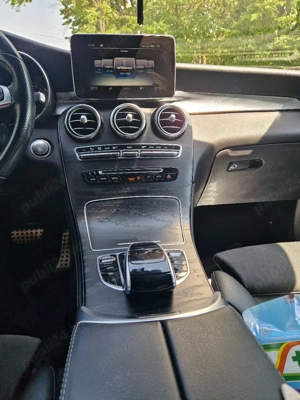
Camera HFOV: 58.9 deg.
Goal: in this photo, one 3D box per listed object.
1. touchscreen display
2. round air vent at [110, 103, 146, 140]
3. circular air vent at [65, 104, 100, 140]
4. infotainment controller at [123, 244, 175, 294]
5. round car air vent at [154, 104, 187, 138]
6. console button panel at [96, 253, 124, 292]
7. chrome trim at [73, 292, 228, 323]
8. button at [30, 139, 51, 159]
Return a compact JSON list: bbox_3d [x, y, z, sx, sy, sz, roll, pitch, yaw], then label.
[{"bbox_3d":[-0.054,-0.280,0.565,0.213,0.124,0.024,-3,9,-8],"label":"touchscreen display"},{"bbox_3d":[-0.045,-0.162,0.552,0.073,0.073,0.028,-3,3,-8],"label":"round air vent"},{"bbox_3d":[-0.137,-0.158,0.541,0.072,0.072,0.022,-3,3,-8],"label":"circular air vent"},{"bbox_3d":[-0.001,0.109,0.427,0.073,0.042,0.098,-3,35,-8],"label":"infotainment controller"},{"bbox_3d":[0.042,-0.165,0.561,0.071,0.071,0.028,-3,3,-8],"label":"round car air vent"},{"bbox_3d":[-0.065,0.121,0.440,0.043,0.014,0.068,-3,37,-8],"label":"console button panel"},{"bbox_3d":[0.003,0.157,0.395,0.215,0.025,0.038,-3,28,-8],"label":"chrome trim"},{"bbox_3d":[-0.219,-0.103,0.533,0.040,0.040,0.016,-3,5,-8],"label":"button"}]

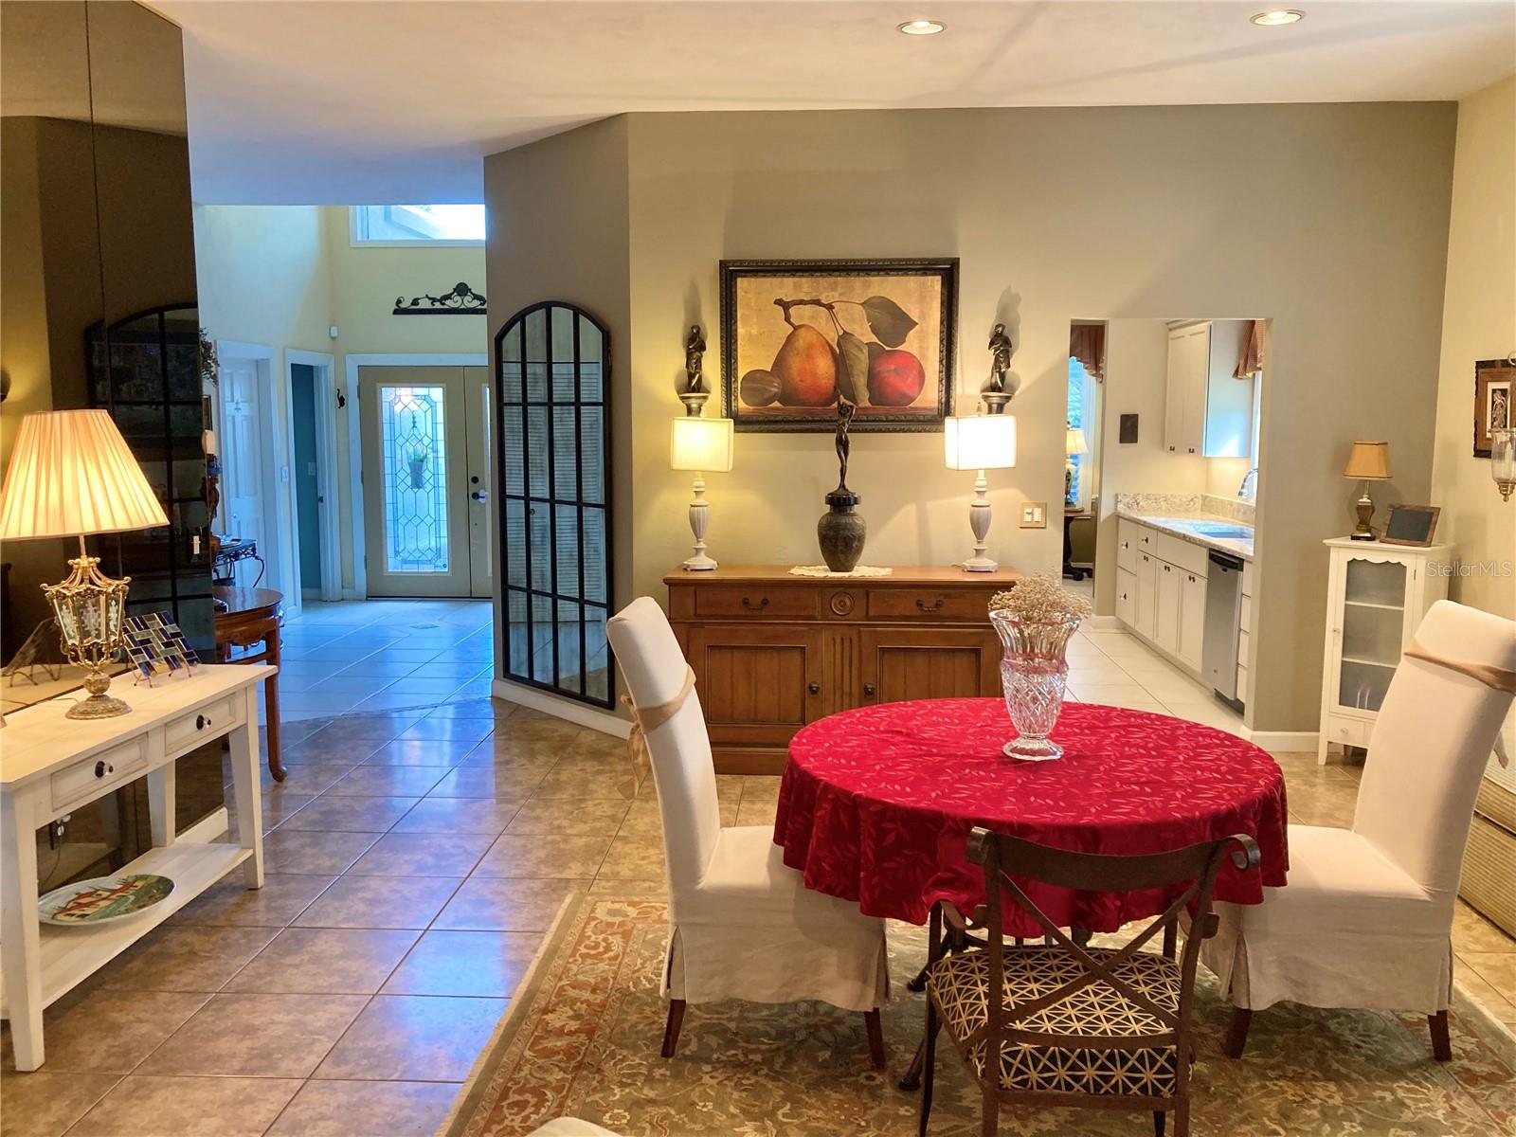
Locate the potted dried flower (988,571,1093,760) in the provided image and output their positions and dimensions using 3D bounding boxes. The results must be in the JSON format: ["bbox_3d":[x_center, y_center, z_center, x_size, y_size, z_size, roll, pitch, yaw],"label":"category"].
[{"bbox_3d":[0.708,0.242,3.091,0.261,0.455,0.243,0,7,3],"label":"potted dried flower"}]

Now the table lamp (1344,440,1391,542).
[{"bbox_3d":[2.803,-0.358,5.650,0.190,0.455,0.190,6,9,43],"label":"table lamp"}]

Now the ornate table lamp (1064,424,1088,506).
[{"bbox_3d":[3.121,-1.037,12.327,0.394,0.837,0.394,0,7,3],"label":"ornate table lamp"}]

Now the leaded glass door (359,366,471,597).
[{"bbox_3d":[-3.060,-0.763,10.987,0.945,2.066,0.045,0,7,3],"label":"leaded glass door"}]

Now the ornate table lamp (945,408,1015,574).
[{"bbox_3d":[1.038,-0.368,5.721,0.290,0.748,0.250,-1,7,-4],"label":"ornate table lamp"}]

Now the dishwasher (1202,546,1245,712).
[{"bbox_3d":[2.877,0.355,6.836,0.600,0.860,0.599,0,7,3],"label":"dishwasher"}]

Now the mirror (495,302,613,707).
[{"bbox_3d":[-1.093,-0.354,6.529,0.035,2.075,1.045,-6,9,-41],"label":"mirror"}]

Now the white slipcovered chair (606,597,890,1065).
[{"bbox_3d":[-0.009,0.662,3.253,0.700,1.125,0.480,0,7,5],"label":"white slipcovered chair"}]

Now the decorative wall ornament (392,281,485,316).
[{"bbox_3d":[-2.598,-2.361,10.713,1.251,0.283,0.041,0,7,3],"label":"decorative wall ornament"}]

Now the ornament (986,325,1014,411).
[{"bbox_3d":[1.133,-0.932,5.779,0.145,0.447,0.130,0,7,3],"label":"ornament"}]

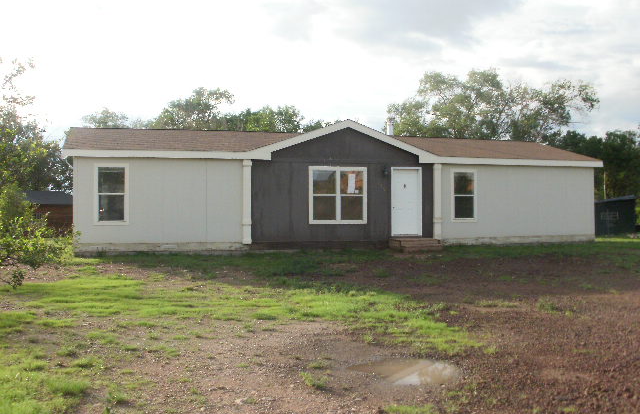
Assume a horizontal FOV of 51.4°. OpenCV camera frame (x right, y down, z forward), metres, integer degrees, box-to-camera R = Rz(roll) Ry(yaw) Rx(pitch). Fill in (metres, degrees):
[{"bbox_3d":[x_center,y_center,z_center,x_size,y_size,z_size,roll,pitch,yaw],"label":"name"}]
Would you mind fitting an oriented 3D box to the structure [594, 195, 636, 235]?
[{"bbox_3d":[13.950,0.430,32.000,2.500,2.000,2.400,0,-1,-12],"label":"structure"}]

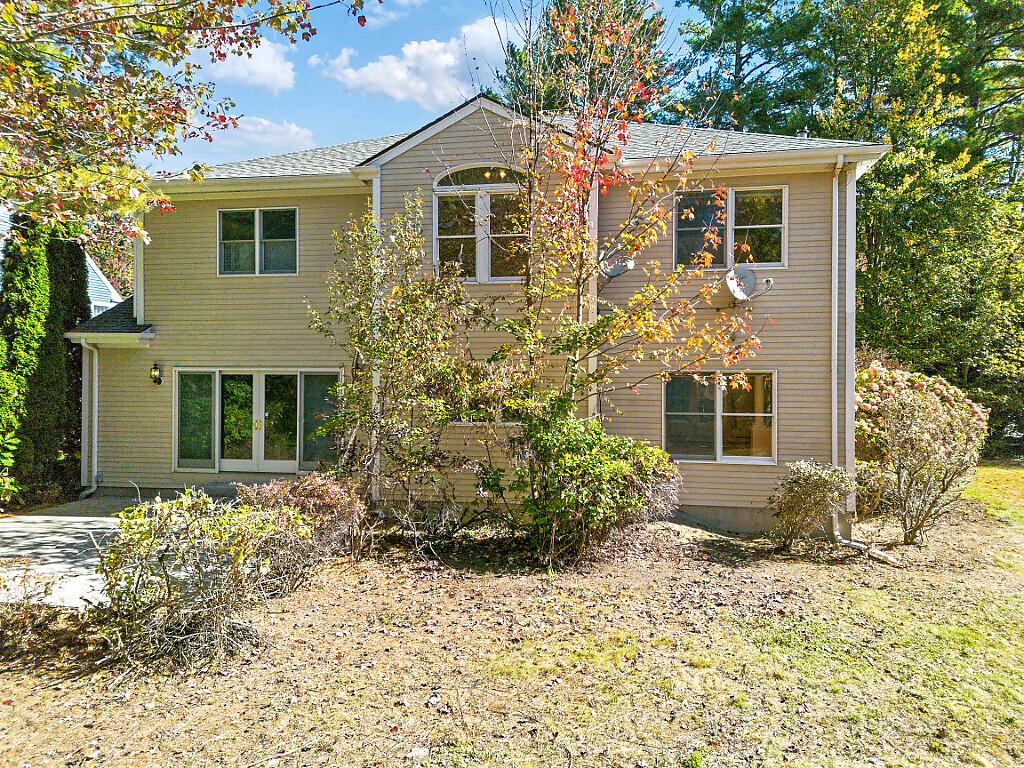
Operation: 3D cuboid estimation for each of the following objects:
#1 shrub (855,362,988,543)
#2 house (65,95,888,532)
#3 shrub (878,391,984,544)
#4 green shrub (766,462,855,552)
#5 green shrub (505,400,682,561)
[{"bbox_3d":[7.500,1.120,13.000,2.500,3.000,2.200,0,0,9],"label":"shrub"},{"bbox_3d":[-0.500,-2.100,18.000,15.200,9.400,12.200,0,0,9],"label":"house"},{"bbox_3d":[7.030,1.400,11.900,1.780,2.550,1.700,0,0,9],"label":"shrub"},{"bbox_3d":[4.800,1.950,11.400,1.380,1.440,1.250,0,0,9],"label":"green shrub"},{"bbox_3d":[1.180,1.480,10.500,2.500,2.350,2.000,0,0,9],"label":"green shrub"}]

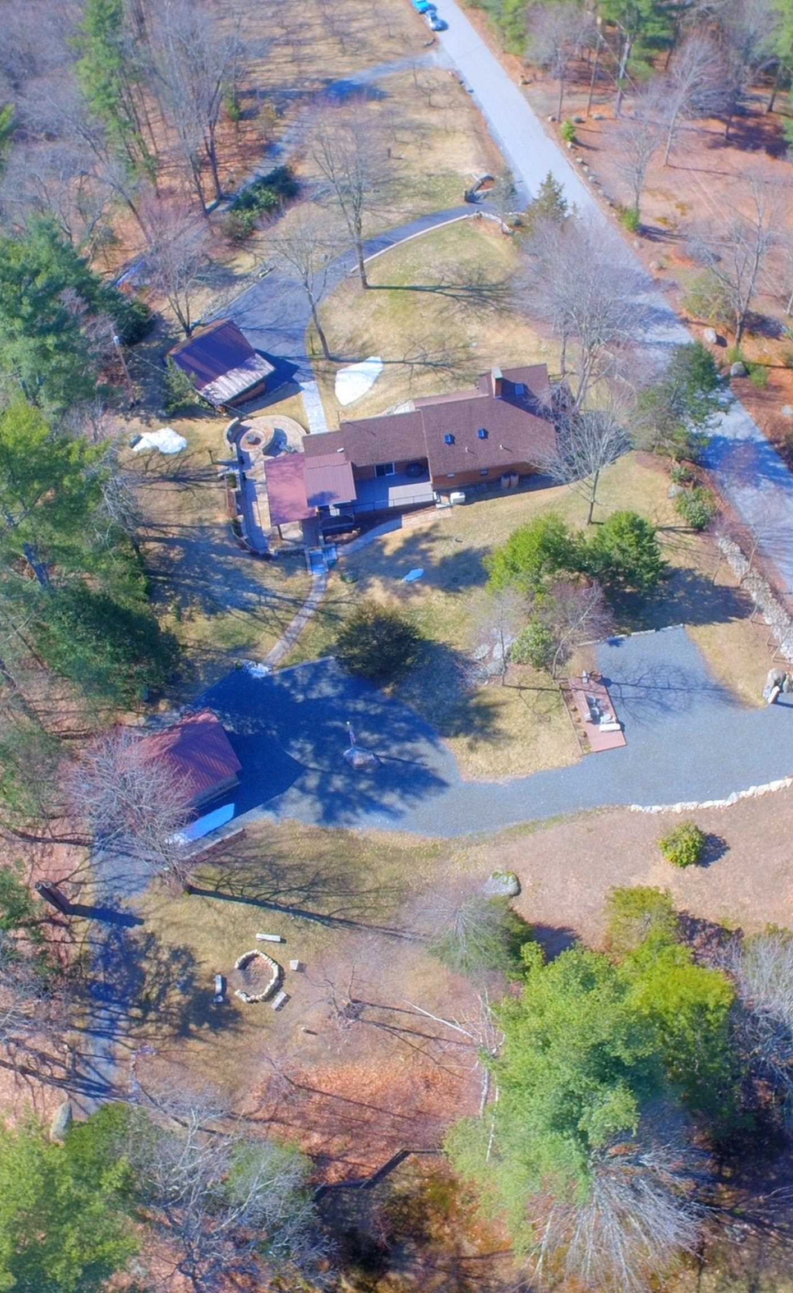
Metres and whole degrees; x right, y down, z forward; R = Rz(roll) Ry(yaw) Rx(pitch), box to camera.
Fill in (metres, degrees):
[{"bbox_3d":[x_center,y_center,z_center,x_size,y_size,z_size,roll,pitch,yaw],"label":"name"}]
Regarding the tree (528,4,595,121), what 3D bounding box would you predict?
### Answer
[{"bbox_3d":[18.525,-64.025,109.872,7.200,12.000,7.200,-6,55,0],"label":"tree"}]

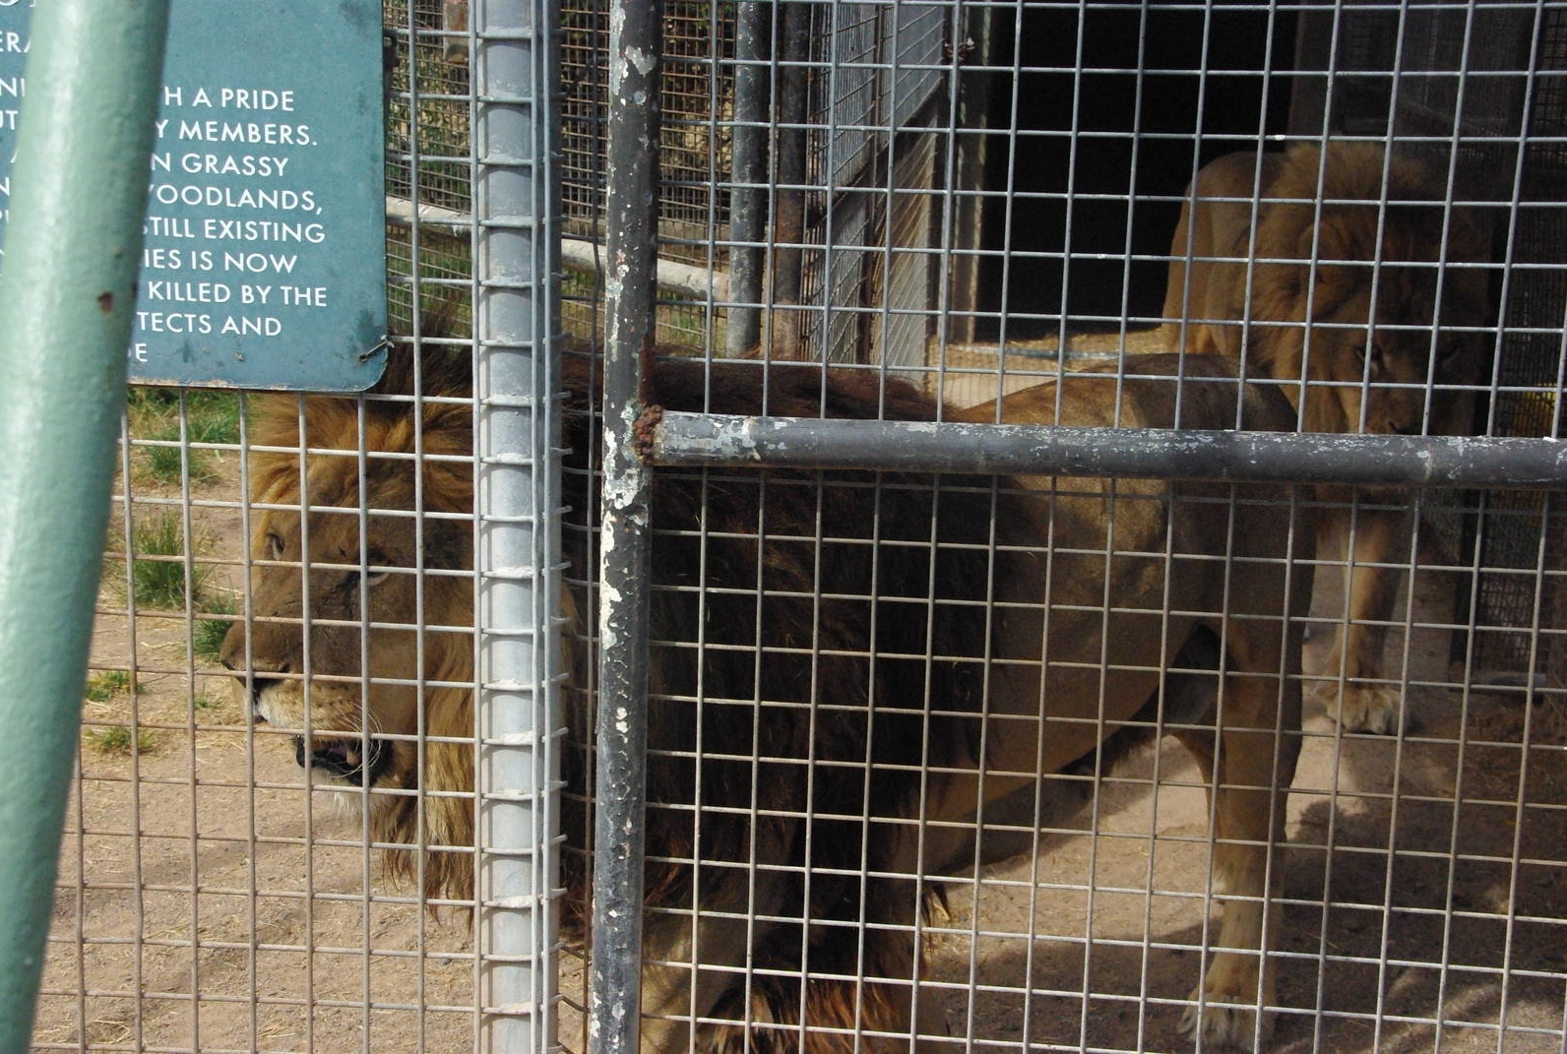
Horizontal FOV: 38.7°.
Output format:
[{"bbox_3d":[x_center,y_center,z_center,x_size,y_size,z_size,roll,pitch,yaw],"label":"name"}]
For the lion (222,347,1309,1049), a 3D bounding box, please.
[{"bbox_3d":[0.091,0.286,2.841,1.720,1.110,0.520,-9,18,-37],"label":"lion"}]

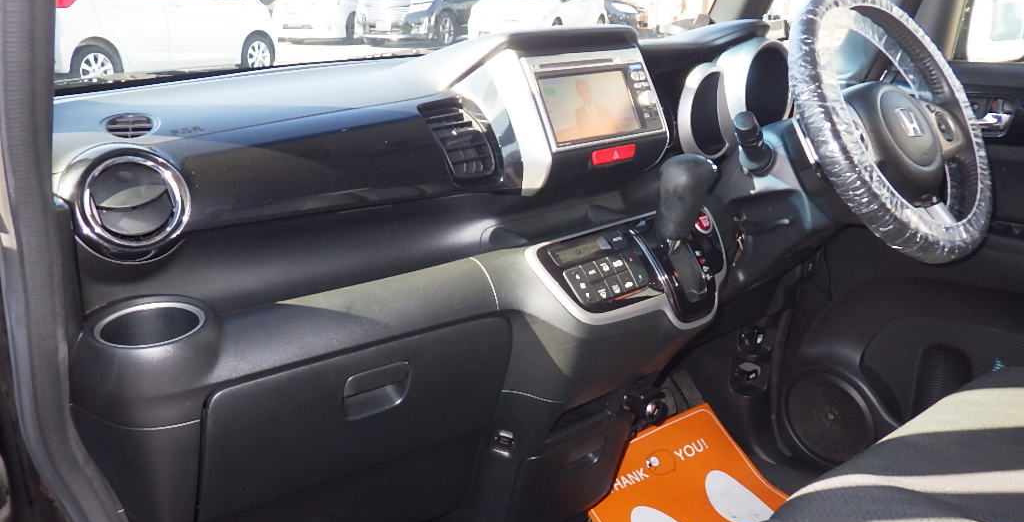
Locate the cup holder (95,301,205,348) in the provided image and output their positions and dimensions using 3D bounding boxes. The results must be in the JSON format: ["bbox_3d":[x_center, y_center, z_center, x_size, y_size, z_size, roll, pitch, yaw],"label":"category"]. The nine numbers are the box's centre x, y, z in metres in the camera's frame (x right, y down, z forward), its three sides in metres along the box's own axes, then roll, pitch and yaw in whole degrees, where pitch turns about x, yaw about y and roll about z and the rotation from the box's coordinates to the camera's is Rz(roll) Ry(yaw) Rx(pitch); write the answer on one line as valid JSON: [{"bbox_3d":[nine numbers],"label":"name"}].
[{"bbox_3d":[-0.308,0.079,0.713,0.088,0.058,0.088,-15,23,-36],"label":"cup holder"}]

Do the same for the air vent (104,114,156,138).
[{"bbox_3d":[-0.350,-0.120,0.760,0.051,0.015,0.051,-15,40,-36],"label":"air vent"}]

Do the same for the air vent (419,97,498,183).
[{"bbox_3d":[-0.063,-0.127,0.914,0.080,0.098,0.035,-15,-13,-36],"label":"air vent"}]

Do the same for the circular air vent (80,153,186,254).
[{"bbox_3d":[-0.334,-0.048,0.725,0.093,0.093,0.045,-15,3,-36],"label":"circular air vent"}]

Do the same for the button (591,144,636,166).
[{"bbox_3d":[0.112,-0.118,0.927,0.066,0.020,0.014,-15,-2,-36],"label":"button"}]

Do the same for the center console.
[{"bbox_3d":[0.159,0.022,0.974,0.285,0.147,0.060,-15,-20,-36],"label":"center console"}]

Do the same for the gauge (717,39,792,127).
[{"bbox_3d":[0.355,-0.253,1.206,0.125,0.125,0.070,-15,3,-36],"label":"gauge"}]

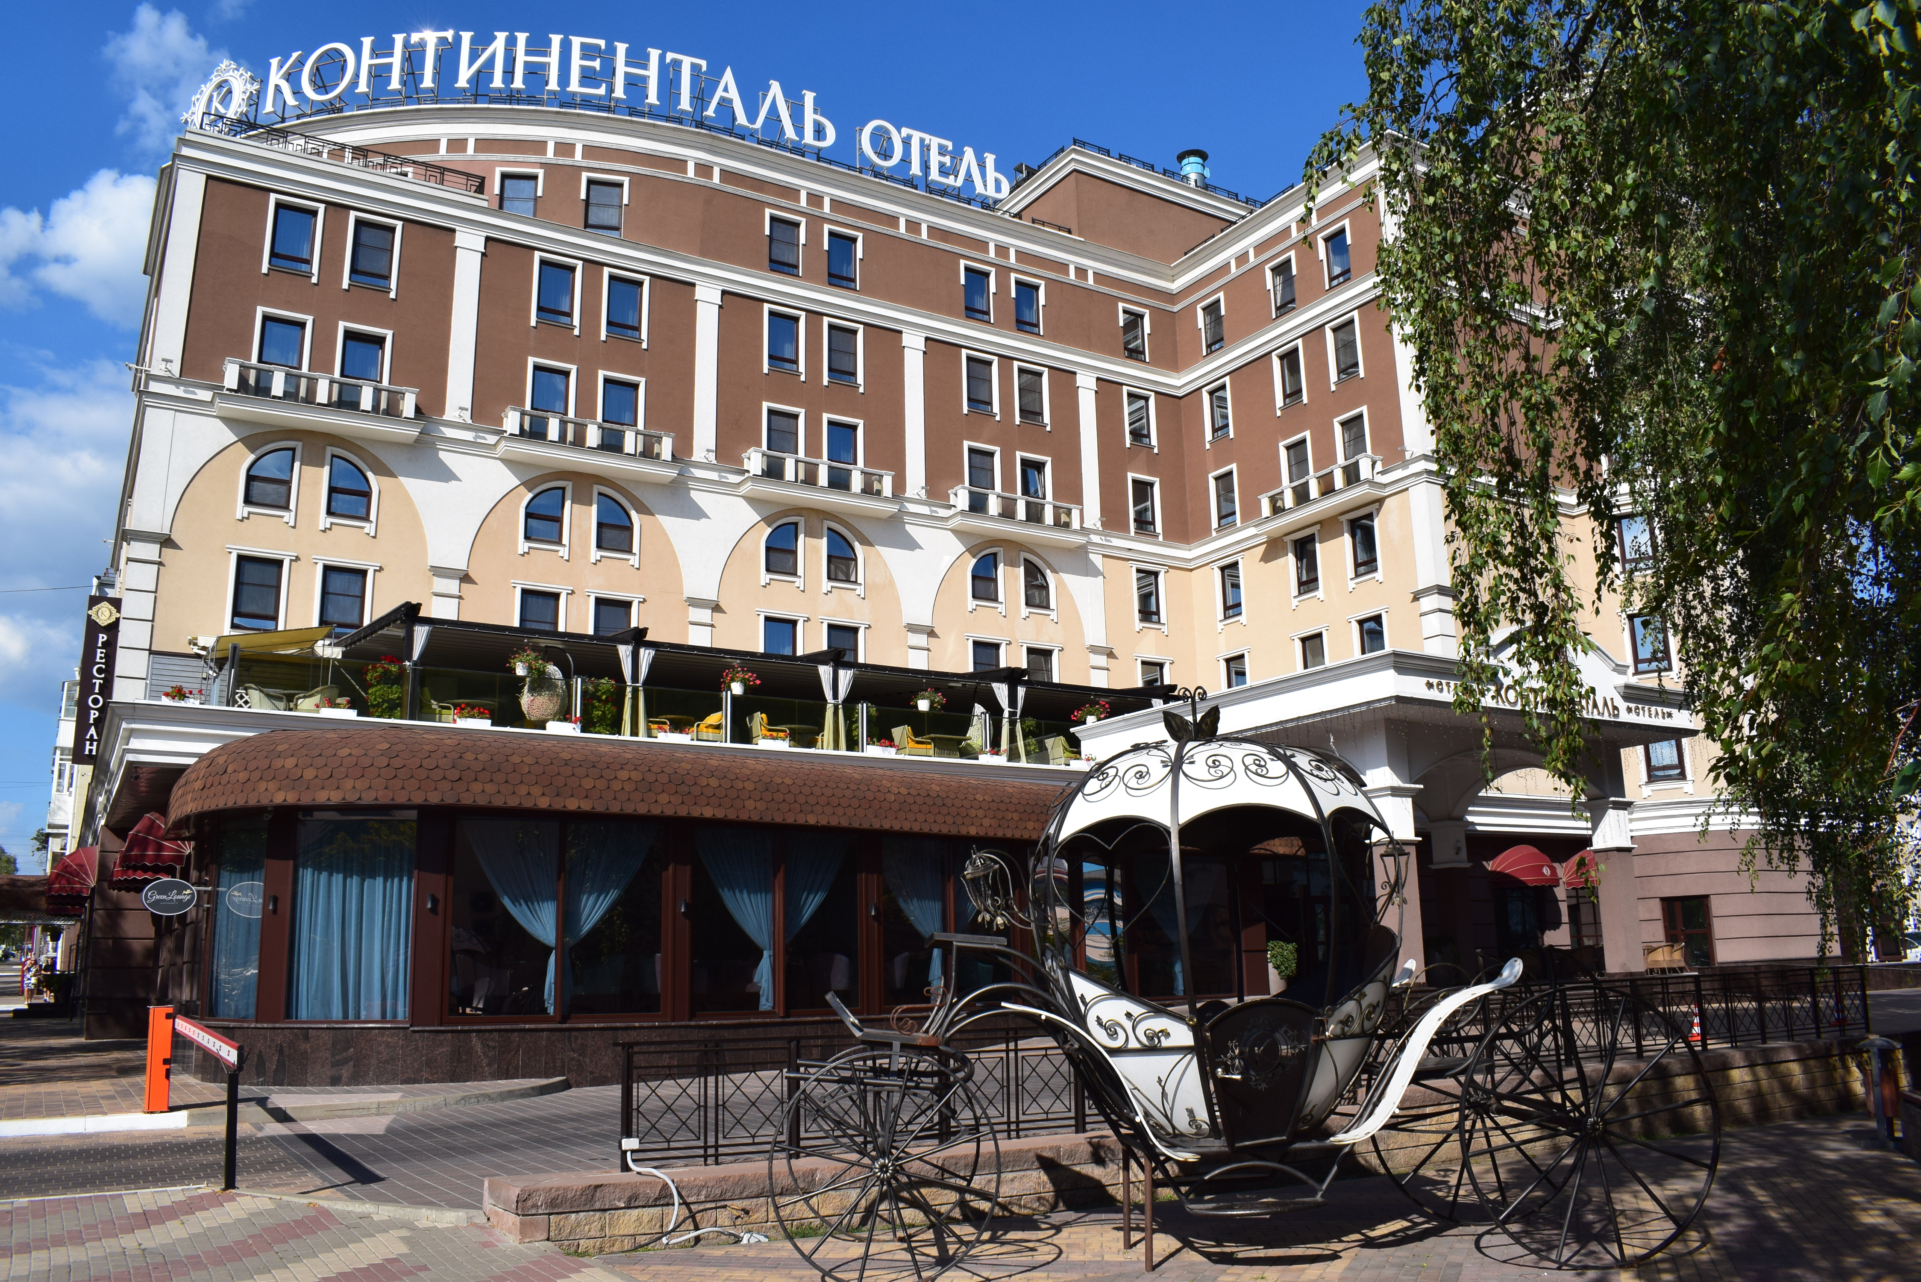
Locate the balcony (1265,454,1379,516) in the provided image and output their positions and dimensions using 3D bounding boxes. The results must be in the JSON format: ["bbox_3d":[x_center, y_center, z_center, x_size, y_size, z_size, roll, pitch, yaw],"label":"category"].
[{"bbox_3d":[11.379,-4.943,45.781,0.800,0.800,4.164,7,-16,-32],"label":"balcony"}]

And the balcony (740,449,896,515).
[{"bbox_3d":[-4.367,-4.949,45.466,5.405,1.294,0.963,7,-15,-30],"label":"balcony"}]

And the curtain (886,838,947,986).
[{"bbox_3d":[-0.750,4.717,24.414,1.200,2.650,0.150,9,-17,-36],"label":"curtain"}]

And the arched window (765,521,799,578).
[{"bbox_3d":[-5.320,-2.727,42.962,1.037,1.546,0.150,7,-16,-30],"label":"arched window"}]

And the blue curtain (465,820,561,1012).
[{"bbox_3d":[-7.788,4.794,25.161,1.403,3.240,0.250,7,-16,-30],"label":"blue curtain"}]

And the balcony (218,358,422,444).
[{"bbox_3d":[-16.811,-6.304,37.932,5.405,1.294,0.963,7,-15,-30],"label":"balcony"}]

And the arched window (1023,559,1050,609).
[{"bbox_3d":[2.513,-1.936,47.731,1.000,1.700,0.150,7,-16,-28],"label":"arched window"}]

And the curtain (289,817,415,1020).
[{"bbox_3d":[-8.475,3.847,20.069,1.720,2.720,0.150,-1,-14,0],"label":"curtain"}]

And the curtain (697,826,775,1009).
[{"bbox_3d":[-4.220,5.200,27.213,1.417,3.371,0.250,7,-16,-30],"label":"curtain"}]

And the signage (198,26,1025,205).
[{"bbox_3d":[-9.198,-16.679,44.845,23.445,2.000,3.386,3,-14,-16],"label":"signage"}]

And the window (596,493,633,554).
[{"bbox_3d":[-9.725,-3.284,40.443,0.969,1.626,0.150,7,-16,-30],"label":"window"}]

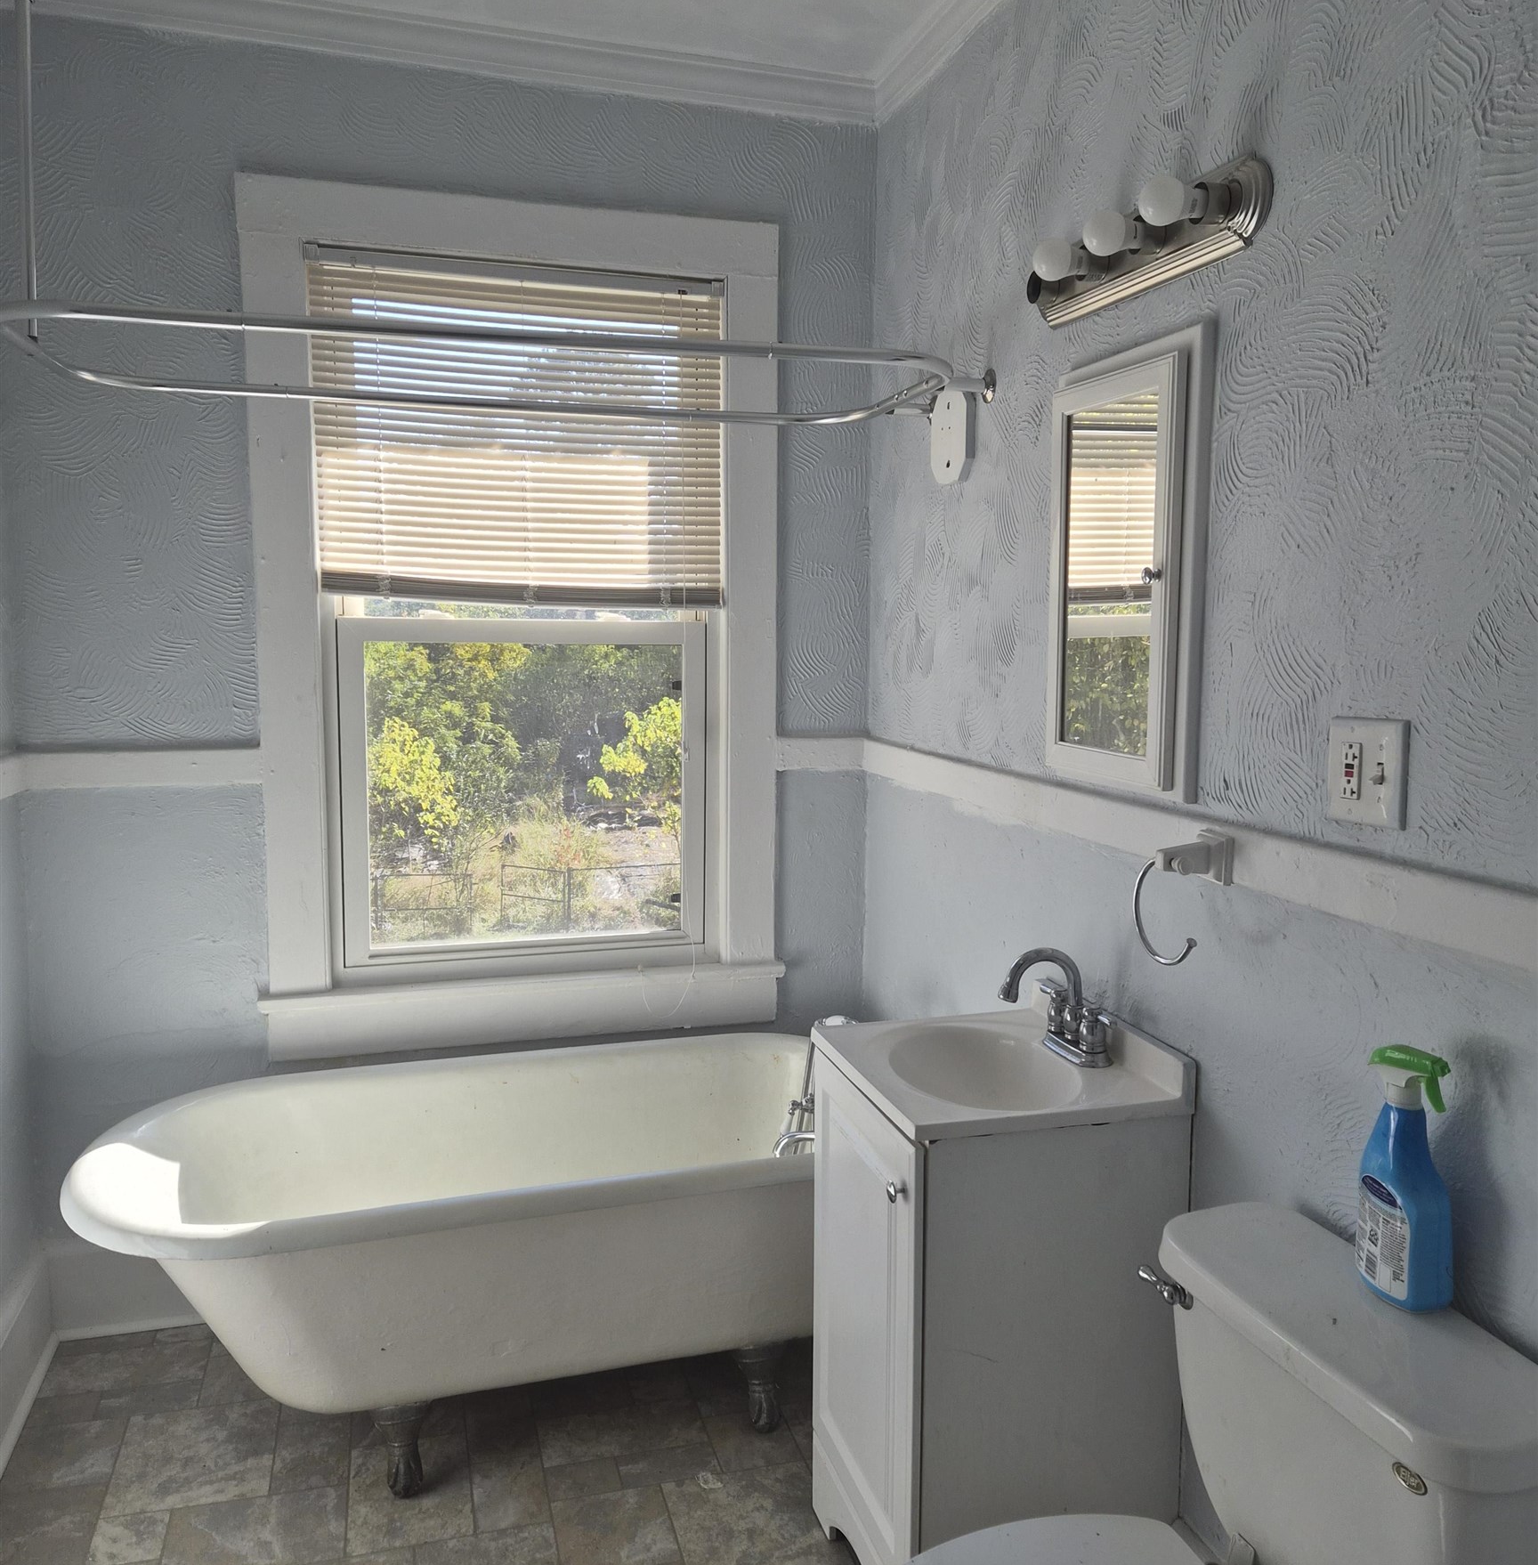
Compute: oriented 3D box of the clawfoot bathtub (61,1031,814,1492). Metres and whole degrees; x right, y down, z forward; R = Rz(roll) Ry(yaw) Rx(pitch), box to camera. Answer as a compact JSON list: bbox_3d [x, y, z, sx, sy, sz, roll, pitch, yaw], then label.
[{"bbox_3d":[-0.461,0.902,2.589,1.515,0.572,0.765,-2,7,-18],"label":"clawfoot bathtub"}]

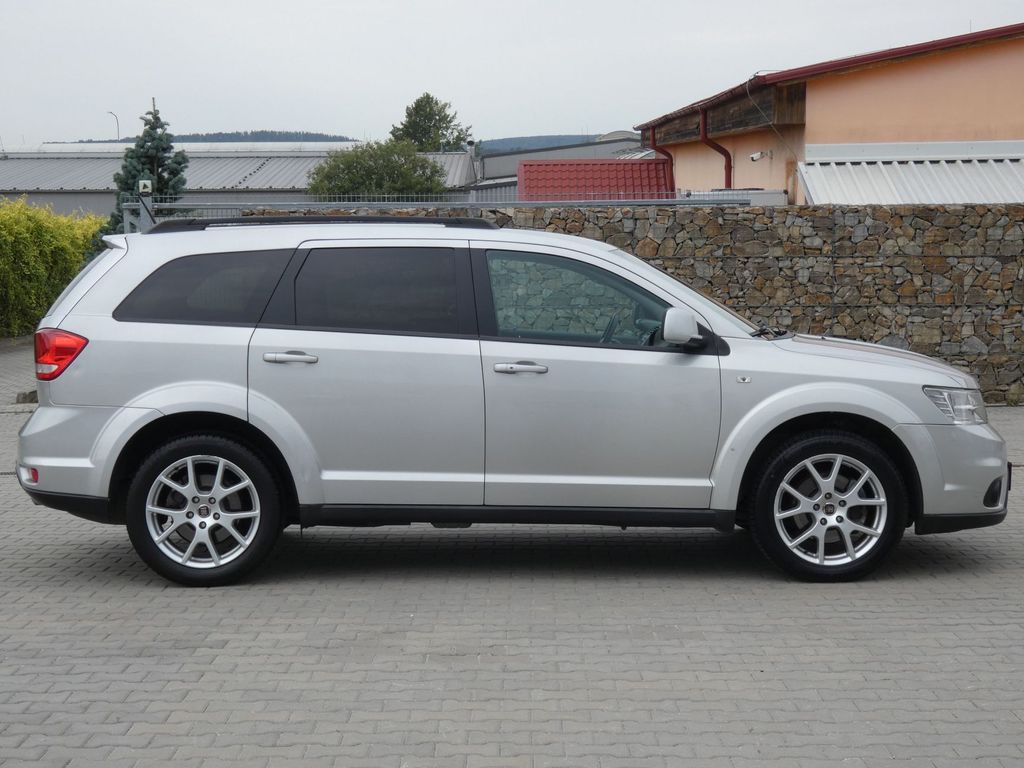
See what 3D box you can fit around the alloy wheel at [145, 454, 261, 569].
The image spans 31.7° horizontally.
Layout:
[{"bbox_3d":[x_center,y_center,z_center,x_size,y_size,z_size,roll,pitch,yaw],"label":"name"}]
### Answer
[{"bbox_3d":[-1.413,0.578,8.335,0.520,0.520,0.200,0,4,-2],"label":"alloy wheel"}]

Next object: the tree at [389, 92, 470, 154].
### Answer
[{"bbox_3d":[-4.801,-11.192,104.488,6.000,11.490,6.000,0,4,0],"label":"tree"}]

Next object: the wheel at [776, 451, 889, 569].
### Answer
[{"bbox_3d":[1.474,0.577,8.459,0.520,0.520,0.200,0,4,-2],"label":"wheel"}]

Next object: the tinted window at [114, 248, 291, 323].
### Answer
[{"bbox_3d":[-1.407,-0.442,8.257,0.810,0.350,0.070,0,-14,-2],"label":"tinted window"}]

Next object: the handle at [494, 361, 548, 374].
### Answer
[{"bbox_3d":[0.043,-0.075,8.224,0.255,0.055,0.055,0,4,-2],"label":"handle"}]

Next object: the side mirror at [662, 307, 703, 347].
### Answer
[{"bbox_3d":[0.775,-0.259,8.208,0.165,0.180,0.235,0,4,-2],"label":"side mirror"}]

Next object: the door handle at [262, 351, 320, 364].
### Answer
[{"bbox_3d":[-1.001,-0.120,8.176,0.255,0.055,0.055,0,4,-2],"label":"door handle"}]

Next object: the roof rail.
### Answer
[{"bbox_3d":[-0.893,-0.745,8.460,1.660,0.085,0.070,0,4,-2],"label":"roof rail"}]

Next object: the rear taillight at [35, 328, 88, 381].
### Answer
[{"bbox_3d":[-2.054,-0.140,8.270,0.260,0.240,0.220,0,4,-2],"label":"rear taillight"}]

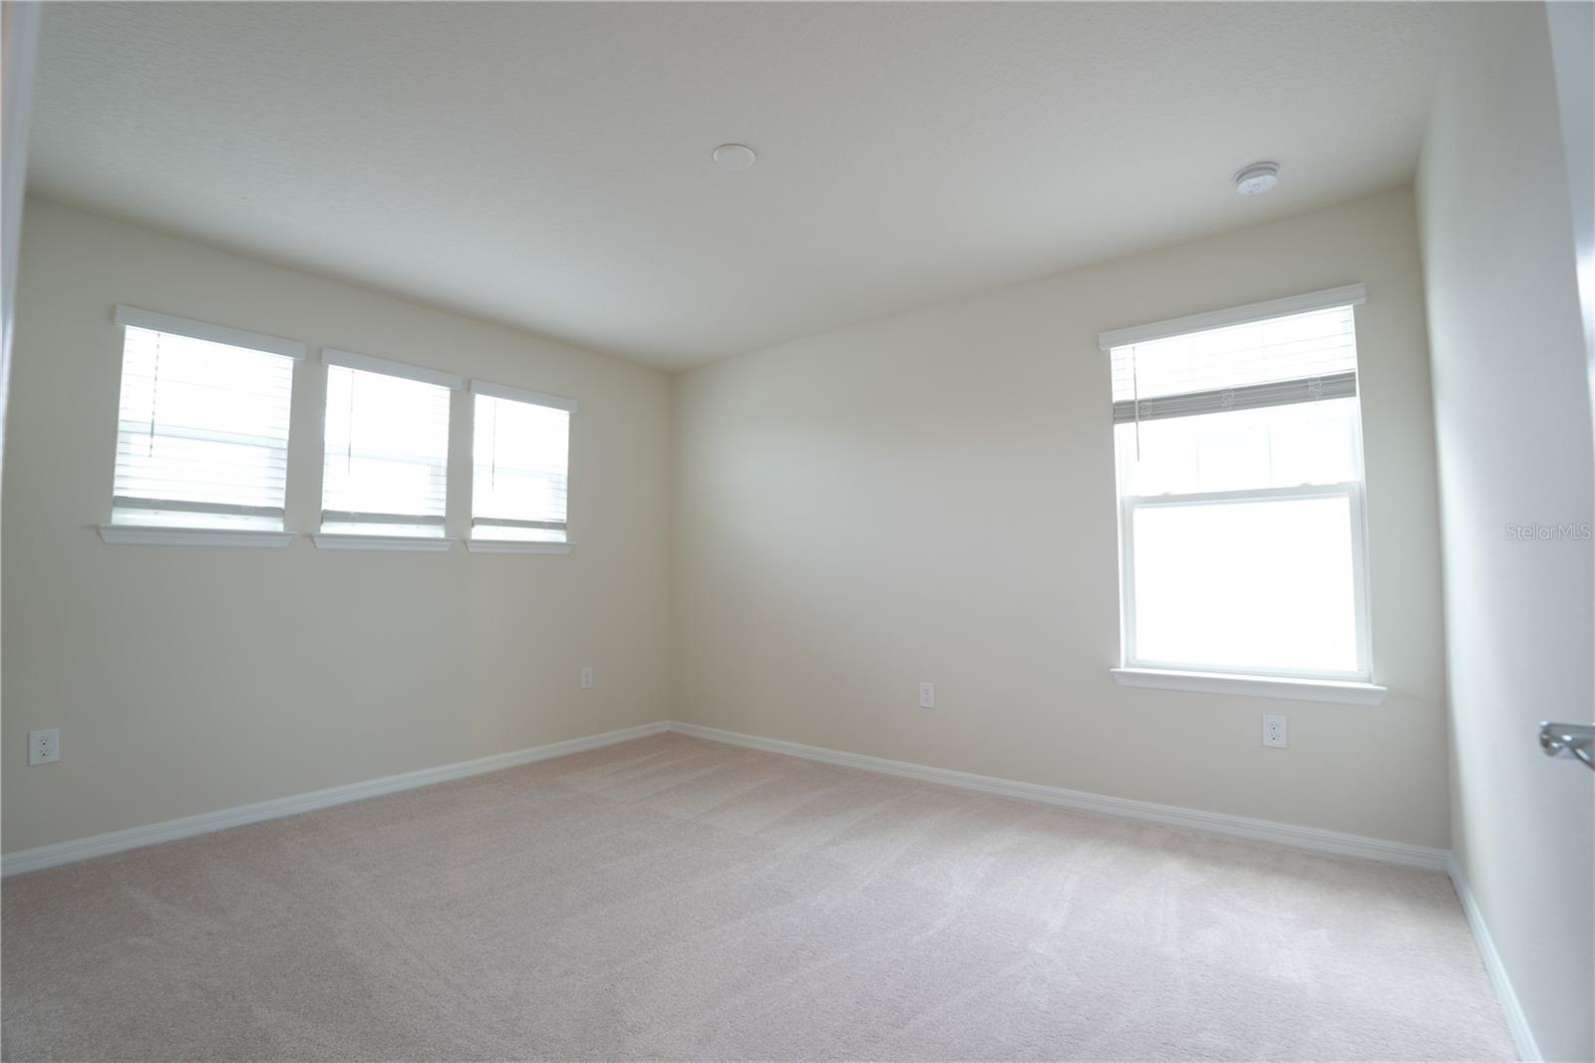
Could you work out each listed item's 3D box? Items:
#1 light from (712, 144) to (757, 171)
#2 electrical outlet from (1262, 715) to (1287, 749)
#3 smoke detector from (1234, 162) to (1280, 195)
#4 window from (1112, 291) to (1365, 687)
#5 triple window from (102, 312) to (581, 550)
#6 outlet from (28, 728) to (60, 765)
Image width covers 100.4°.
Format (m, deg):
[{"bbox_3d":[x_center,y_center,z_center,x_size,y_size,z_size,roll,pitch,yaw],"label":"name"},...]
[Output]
[{"bbox_3d":[-0.211,-1.256,2.233,0.146,0.012,0.146,0,-4,0],"label":"light"},{"bbox_3d":[1.840,0.769,2.562,0.074,0.118,0.012,-3,-5,35],"label":"electrical outlet"},{"bbox_3d":[1.621,-1.242,2.345,0.135,0.045,0.135,-3,-5,35],"label":"smoke detector"},{"bbox_3d":[1.756,-0.148,2.722,0.820,1.429,0.100,-3,-5,35],"label":"window"},{"bbox_3d":[-2.011,-0.386,3.278,0.100,0.869,1.895,-4,-5,42],"label":"triple window"},{"bbox_3d":[-2.717,0.774,2.396,0.012,0.116,0.073,-4,-5,42],"label":"outlet"}]

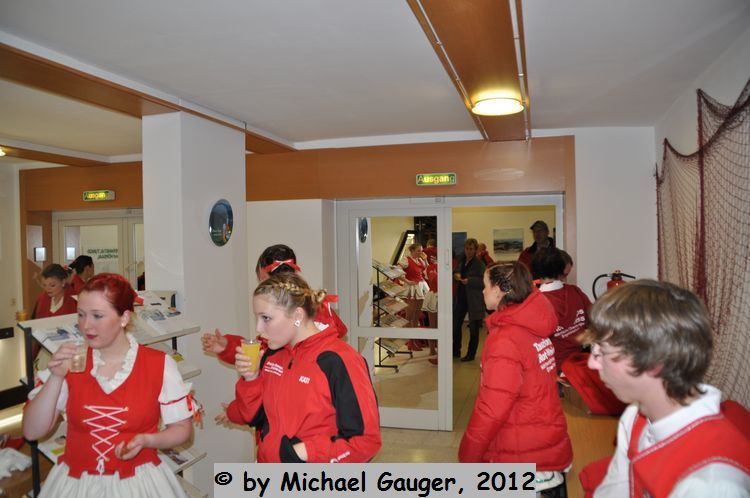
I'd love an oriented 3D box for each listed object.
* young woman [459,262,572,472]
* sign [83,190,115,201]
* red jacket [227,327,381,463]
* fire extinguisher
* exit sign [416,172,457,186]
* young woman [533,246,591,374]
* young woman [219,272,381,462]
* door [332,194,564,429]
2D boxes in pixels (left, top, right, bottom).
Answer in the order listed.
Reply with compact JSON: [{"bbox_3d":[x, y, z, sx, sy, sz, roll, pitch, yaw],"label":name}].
[{"bbox_3d":[0.650,0.878,2.600,0.440,1.635,0.500,0,2,37],"label":"young woman"},{"bbox_3d":[-2.860,-0.548,5.845,0.325,0.098,0.080,0,2,16],"label":"sign"},{"bbox_3d":[-0.218,0.557,1.740,0.490,0.620,0.380,1,2,43],"label":"red jacket"},{"bbox_3d":[1.808,0.425,4.242,0.310,0.530,0.200,0,2,16],"label":"fire extinguisher"},{"bbox_3d":[0.513,-0.574,4.663,0.330,0.100,0.070,0,2,16],"label":"exit sign"},{"bbox_3d":[1.185,0.835,3.550,0.520,1.660,0.380,-1,1,0],"label":"young woman"},{"bbox_3d":[-0.223,0.902,1.750,0.490,1.650,0.390,1,2,43],"label":"young woman"},{"bbox_3d":[0.630,0.584,5.043,2.050,2.100,0.110,0,2,16],"label":"door"}]

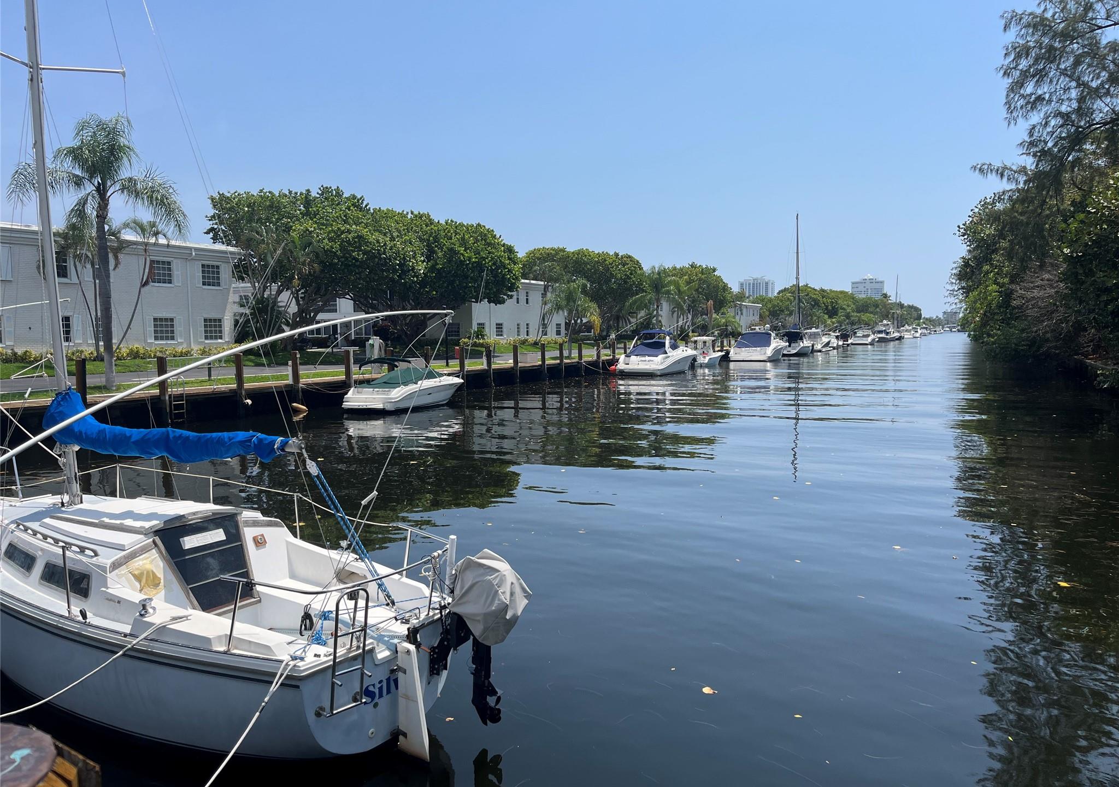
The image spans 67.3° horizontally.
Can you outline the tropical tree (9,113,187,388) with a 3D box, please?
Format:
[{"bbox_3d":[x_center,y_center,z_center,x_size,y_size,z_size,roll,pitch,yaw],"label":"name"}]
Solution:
[{"bbox_3d":[-16.254,-5.100,29.997,5.900,9.800,5.800,0,4,0],"label":"tropical tree"}]

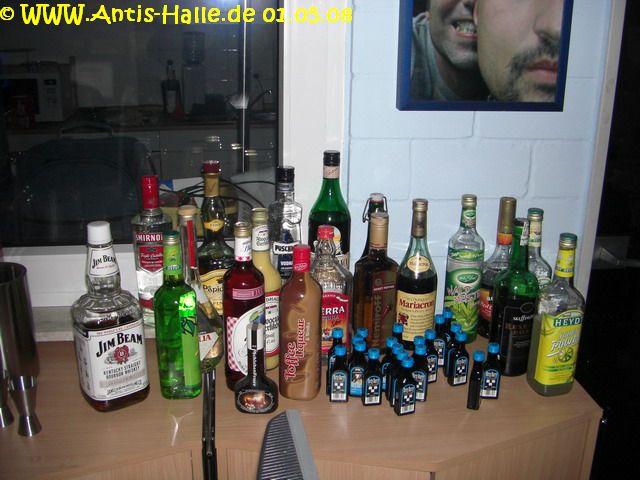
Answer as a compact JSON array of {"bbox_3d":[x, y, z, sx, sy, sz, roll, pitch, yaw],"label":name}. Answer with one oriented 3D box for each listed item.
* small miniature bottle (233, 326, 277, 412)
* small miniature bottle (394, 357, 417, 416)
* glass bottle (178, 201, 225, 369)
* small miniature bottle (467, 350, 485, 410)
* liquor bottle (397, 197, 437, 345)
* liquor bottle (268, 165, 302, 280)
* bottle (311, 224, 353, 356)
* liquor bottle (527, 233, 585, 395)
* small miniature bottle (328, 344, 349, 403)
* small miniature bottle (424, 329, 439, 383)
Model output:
[{"bbox_3d":[-0.107,0.210,1.180,0.073,0.152,0.048,2,17,6],"label":"small miniature bottle"},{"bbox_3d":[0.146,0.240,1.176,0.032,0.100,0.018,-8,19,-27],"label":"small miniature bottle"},{"bbox_3d":[-0.231,0.088,1.271,0.102,0.306,0.102,-4,18,-15],"label":"glass bottle"},{"bbox_3d":[0.259,0.234,1.165,0.021,0.097,0.029,6,17,17],"label":"small miniature bottle"},{"bbox_3d":[0.191,0.066,1.378,0.077,0.294,0.077,1,18,0],"label":"liquor bottle"},{"bbox_3d":[-0.071,0.006,1.461,0.073,0.313,0.067,0,17,-5],"label":"liquor bottle"},{"bbox_3d":[0.009,0.101,1.318,0.104,0.260,0.070,-2,18,-10],"label":"bottle"},{"bbox_3d":[0.415,0.126,1.217,0.072,0.277,0.071,-4,17,-16],"label":"liquor bottle"},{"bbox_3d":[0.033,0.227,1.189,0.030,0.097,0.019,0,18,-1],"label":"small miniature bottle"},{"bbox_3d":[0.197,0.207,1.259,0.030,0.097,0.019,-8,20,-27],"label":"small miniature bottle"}]

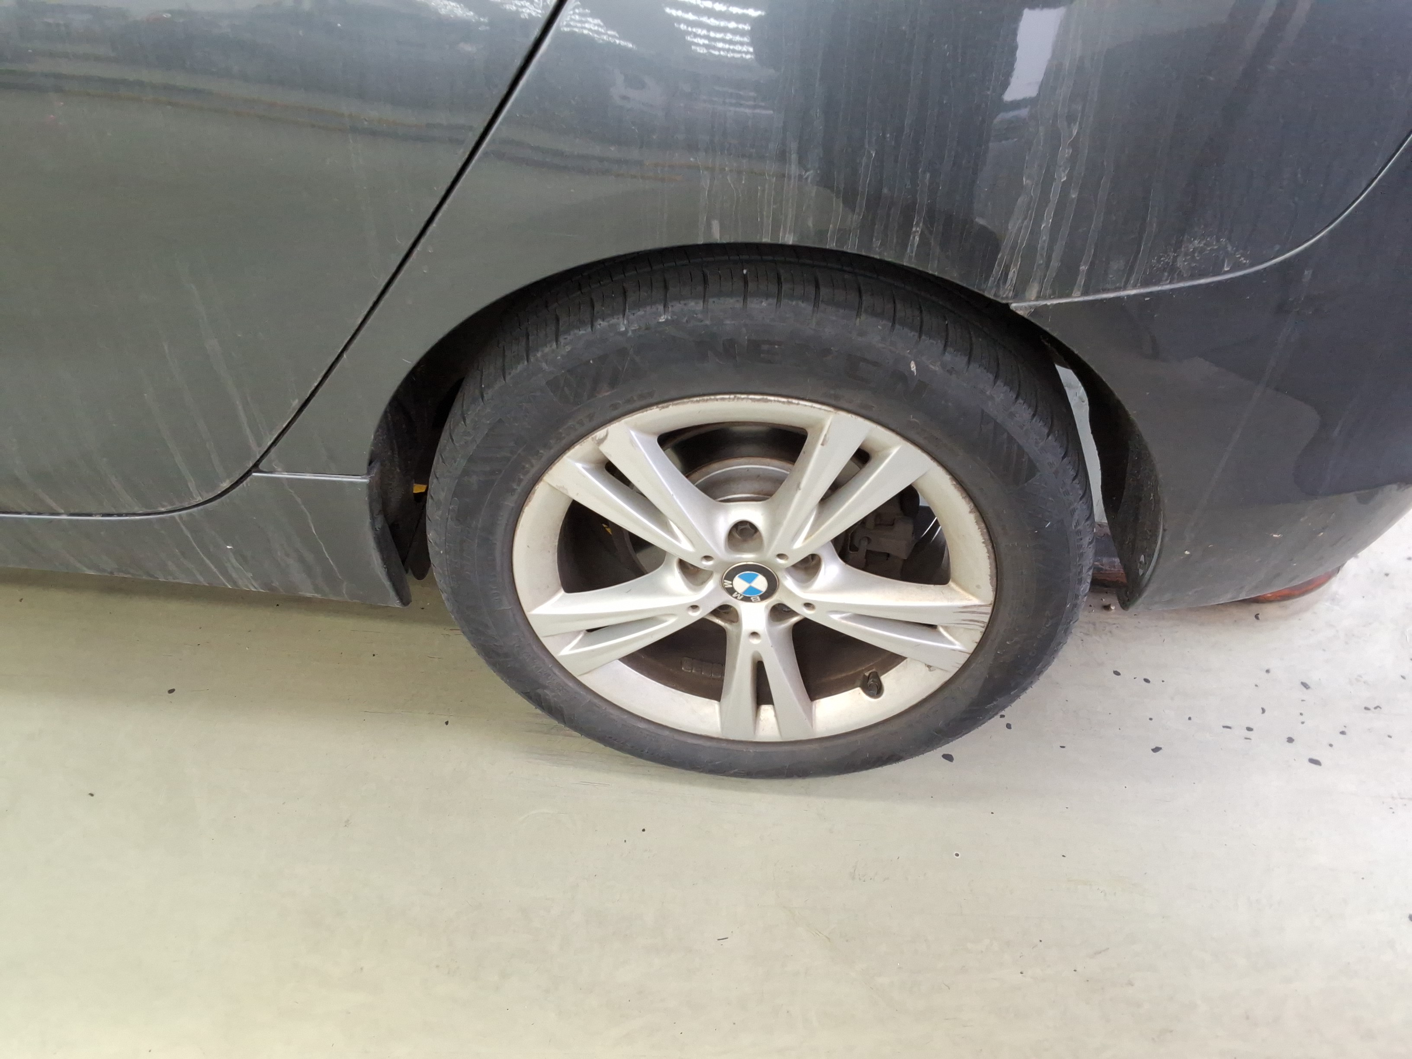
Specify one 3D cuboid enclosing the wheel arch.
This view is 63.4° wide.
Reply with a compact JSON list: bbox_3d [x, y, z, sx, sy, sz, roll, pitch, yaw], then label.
[{"bbox_3d":[0.053,-0.115,1.050,0.745,0.420,0.180,4,43,3],"label":"wheel arch"}]

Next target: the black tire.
[{"bbox_3d":[0.051,-0.004,1.187,0.657,0.650,0.215,4,43,3],"label":"black tire"}]

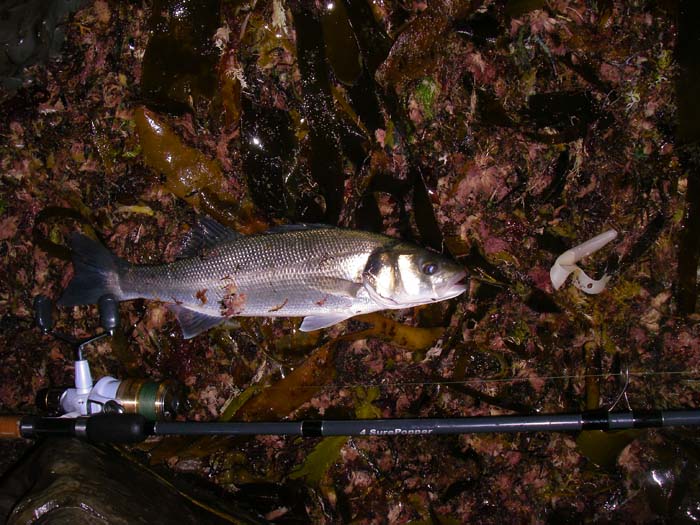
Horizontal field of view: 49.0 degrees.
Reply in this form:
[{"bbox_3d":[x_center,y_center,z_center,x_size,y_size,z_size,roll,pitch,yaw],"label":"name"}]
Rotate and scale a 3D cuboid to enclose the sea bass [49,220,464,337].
[{"bbox_3d":[-0.094,0.016,0.825,0.440,0.060,0.125,2,78,0],"label":"sea bass"}]

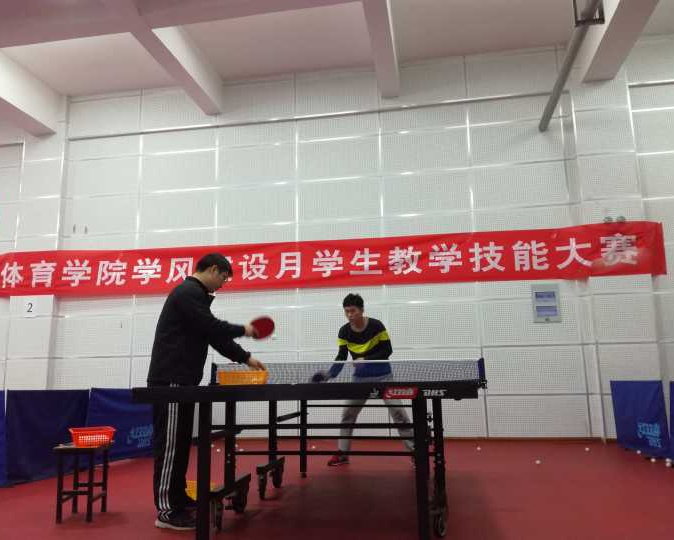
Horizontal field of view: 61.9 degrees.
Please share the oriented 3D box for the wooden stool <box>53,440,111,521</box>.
[{"bbox_3d":[-1.548,1.293,3.449,0.258,0.425,0.305,0,-10,-3],"label":"wooden stool"}]

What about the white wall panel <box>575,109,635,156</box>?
[{"bbox_3d":[3.401,-1.754,7.143,0.676,0.592,0.030,-3,-10,9],"label":"white wall panel"}]

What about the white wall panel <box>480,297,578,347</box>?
[{"bbox_3d":[2.445,0.663,7.141,1.208,0.600,0.050,-3,-10,10],"label":"white wall panel"}]

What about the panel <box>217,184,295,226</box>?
[{"bbox_3d":[-1.147,-0.923,7.993,1.200,0.593,0.050,-3,-10,10],"label":"panel"}]

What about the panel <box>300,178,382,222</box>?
[{"bbox_3d":[0.036,-0.985,7.819,1.200,0.600,0.040,-3,-11,10],"label":"panel"}]

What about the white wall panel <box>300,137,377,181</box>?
[{"bbox_3d":[0.019,-1.579,7.967,1.208,0.600,0.050,-3,-10,10],"label":"white wall panel"}]

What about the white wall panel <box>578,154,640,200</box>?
[{"bbox_3d":[3.446,-1.180,7.120,0.683,0.600,0.040,-3,-11,10],"label":"white wall panel"}]

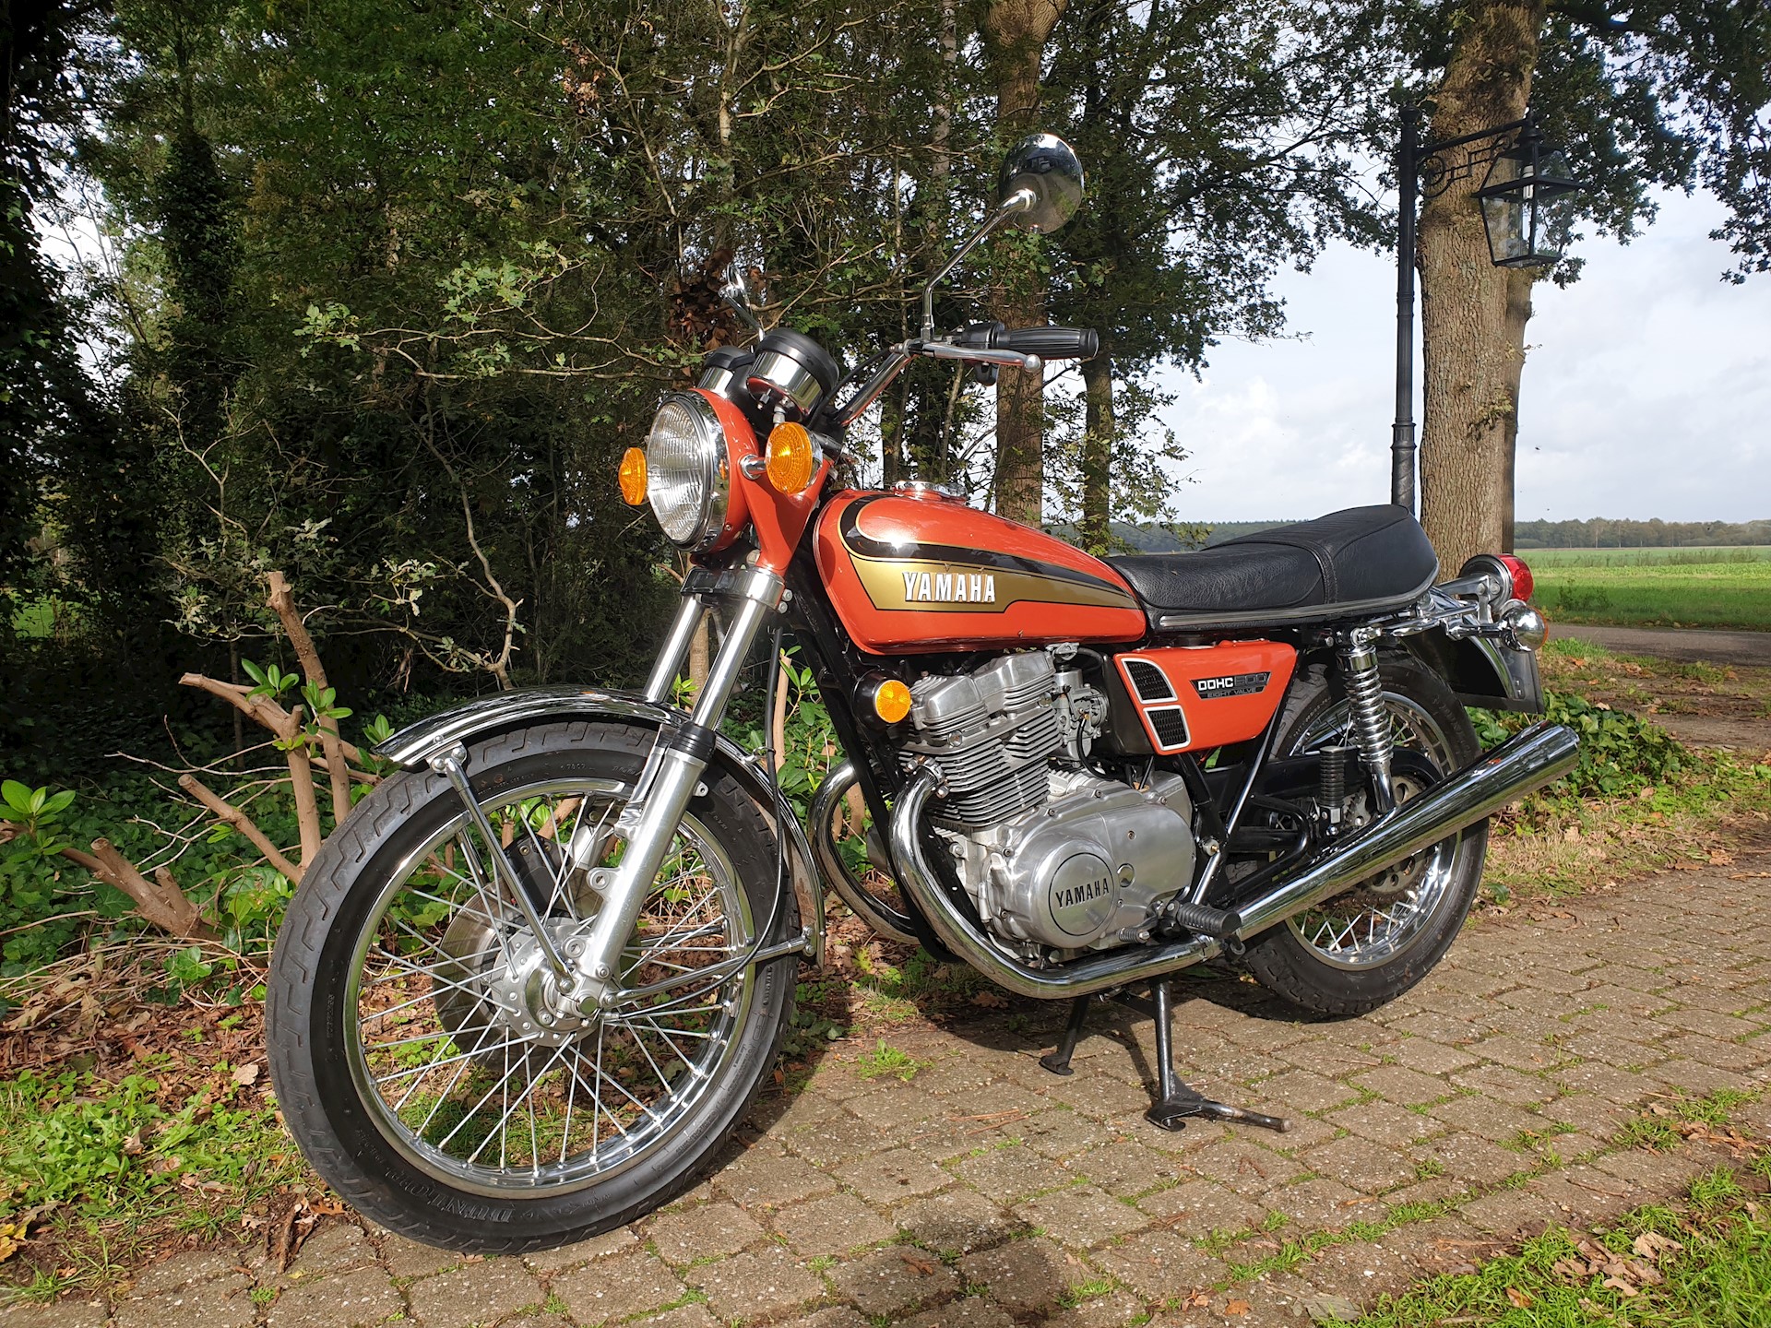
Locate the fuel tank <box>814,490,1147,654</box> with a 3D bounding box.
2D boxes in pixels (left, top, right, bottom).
[{"bbox_3d":[0.143,-0.143,1.915,0.515,0.225,0.270,-5,5,-29],"label":"fuel tank"}]

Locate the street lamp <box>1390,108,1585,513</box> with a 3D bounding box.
[{"bbox_3d":[2.767,-1.185,6.202,0.380,2.932,0.850,-6,6,-44],"label":"street lamp"}]

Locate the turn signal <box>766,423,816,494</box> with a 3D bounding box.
[{"bbox_3d":[-0.093,-0.233,1.507,0.065,0.084,0.084,-5,5,-32],"label":"turn signal"}]

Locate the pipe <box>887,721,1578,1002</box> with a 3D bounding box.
[{"bbox_3d":[0.594,0.245,1.990,1.295,0.350,0.175,-5,5,-29],"label":"pipe"}]

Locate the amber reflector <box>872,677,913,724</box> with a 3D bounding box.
[{"bbox_3d":[0.007,0.049,1.715,0.058,0.058,0.018,-5,5,-29],"label":"amber reflector"}]

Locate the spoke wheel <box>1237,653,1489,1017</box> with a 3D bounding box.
[{"bbox_3d":[0.823,0.286,2.321,0.650,0.650,0.106,-5,5,-29],"label":"spoke wheel"}]

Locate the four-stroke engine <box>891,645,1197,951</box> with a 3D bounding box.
[{"bbox_3d":[0.198,0.204,1.962,0.445,0.452,0.420,-5,5,-29],"label":"four-stroke engine"}]

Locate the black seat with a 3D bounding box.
[{"bbox_3d":[0.647,-0.169,2.200,0.715,0.180,0.260,-5,5,-29],"label":"black seat"}]

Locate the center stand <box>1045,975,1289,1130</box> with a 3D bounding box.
[{"bbox_3d":[0.404,0.548,2.032,0.190,0.262,0.430,-5,5,-29],"label":"center stand"}]

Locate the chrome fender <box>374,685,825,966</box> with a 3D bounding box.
[{"bbox_3d":[-0.335,0.225,1.665,0.565,0.412,0.115,-5,5,-32],"label":"chrome fender"}]

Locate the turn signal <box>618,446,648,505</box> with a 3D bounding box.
[{"bbox_3d":[-0.345,-0.269,1.903,0.065,0.084,0.084,-5,5,-32],"label":"turn signal"}]

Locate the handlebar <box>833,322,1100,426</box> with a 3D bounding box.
[{"bbox_3d":[-0.052,-0.347,1.795,0.230,0.127,0.830,-5,5,-32],"label":"handlebar"}]

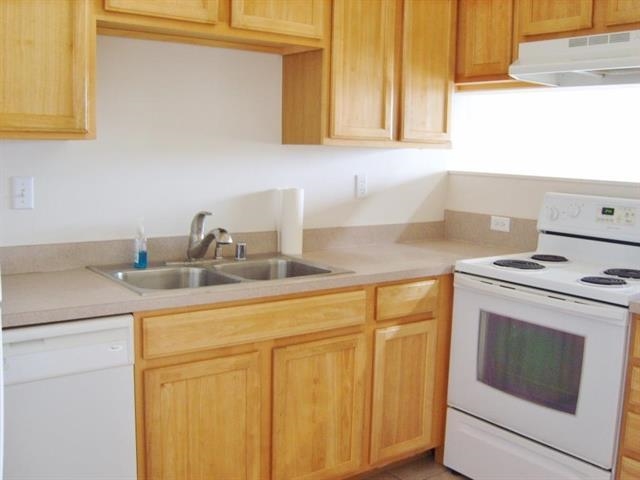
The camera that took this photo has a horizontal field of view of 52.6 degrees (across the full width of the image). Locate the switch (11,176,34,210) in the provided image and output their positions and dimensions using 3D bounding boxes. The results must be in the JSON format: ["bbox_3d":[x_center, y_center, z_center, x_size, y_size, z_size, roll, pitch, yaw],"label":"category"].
[{"bbox_3d":[-1.056,-0.167,2.301,0.071,0.115,0.012,-4,10,-35],"label":"switch"}]

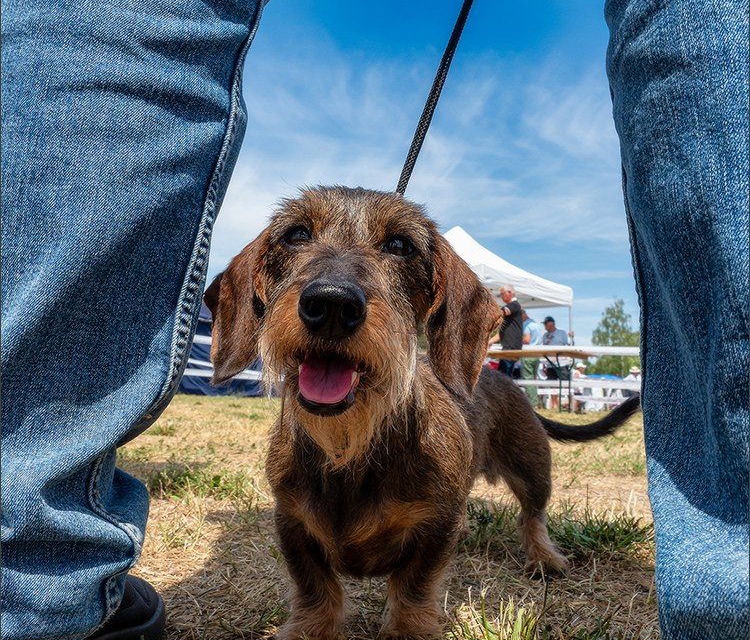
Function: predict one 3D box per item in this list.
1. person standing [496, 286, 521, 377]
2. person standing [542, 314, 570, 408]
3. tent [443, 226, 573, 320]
[{"bbox_3d":[1.887,0.383,9.767,0.500,1.760,0.500,0,-6,15],"label":"person standing"},{"bbox_3d":[3.403,0.772,12.998,0.580,1.720,0.420,-3,-7,37],"label":"person standing"},{"bbox_3d":[1.564,-0.069,12.979,3.070,3.300,3.070,-4,-8,41],"label":"tent"}]

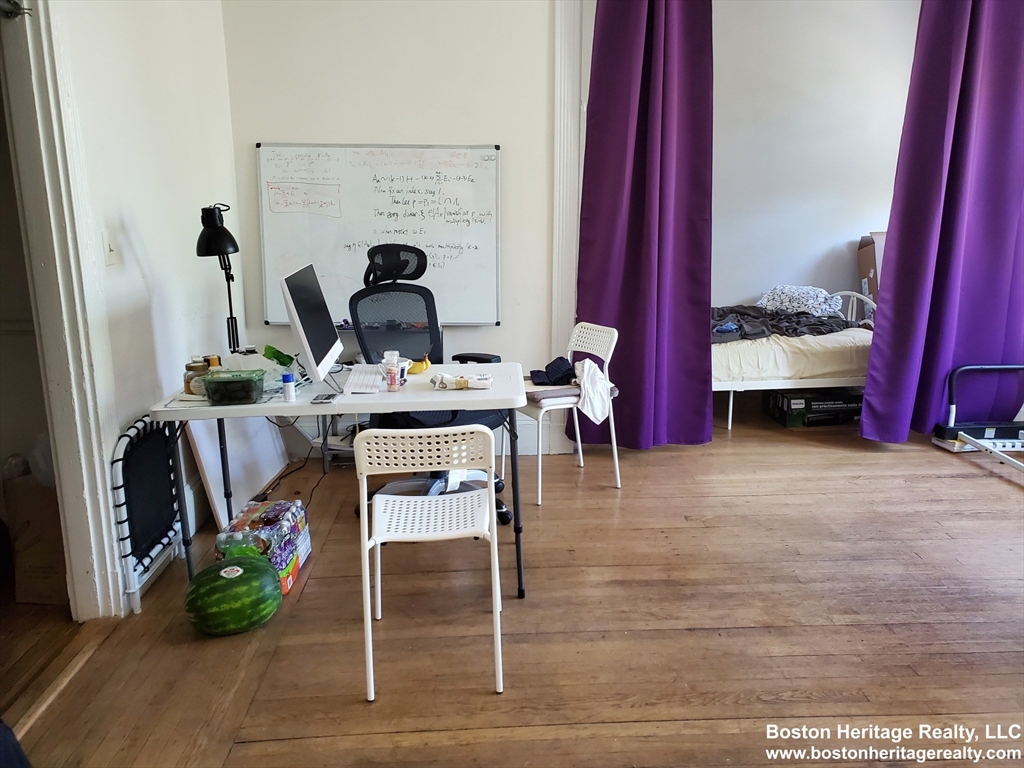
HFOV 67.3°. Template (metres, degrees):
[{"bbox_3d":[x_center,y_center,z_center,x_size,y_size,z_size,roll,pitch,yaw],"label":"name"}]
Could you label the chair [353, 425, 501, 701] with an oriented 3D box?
[{"bbox_3d":[-0.234,0.457,2.322,0.420,0.775,0.485,-1,12,-4],"label":"chair"}]

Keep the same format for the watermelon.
[{"bbox_3d":[-0.904,0.690,2.511,0.300,0.244,0.245,-7,14,-27],"label":"watermelon"}]

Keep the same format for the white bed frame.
[{"bbox_3d":[1.318,-0.214,5.303,1.980,0.820,1.000,-2,12,-7],"label":"white bed frame"}]

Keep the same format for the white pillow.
[{"bbox_3d":[1.992,-0.566,5.331,0.580,0.210,0.410,-2,12,-7],"label":"white pillow"}]

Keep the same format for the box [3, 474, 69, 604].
[{"bbox_3d":[-1.623,0.509,2.831,0.250,0.470,0.360,0,12,3],"label":"box"}]

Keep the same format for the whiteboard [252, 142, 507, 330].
[{"bbox_3d":[-0.670,-0.757,3.961,1.220,0.915,0.025,-1,11,-3],"label":"whiteboard"}]

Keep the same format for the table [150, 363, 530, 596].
[{"bbox_3d":[-0.576,0.352,2.909,1.230,0.735,0.625,-1,12,-2],"label":"table"}]

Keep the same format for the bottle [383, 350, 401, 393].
[{"bbox_3d":[-0.423,-0.046,2.684,0.053,0.141,0.053,-1,12,-3],"label":"bottle"}]

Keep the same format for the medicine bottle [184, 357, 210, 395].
[{"bbox_3d":[-1.098,-0.032,2.681,0.081,0.117,0.081,-1,12,-3],"label":"medicine bottle"}]

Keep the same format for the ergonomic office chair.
[{"bbox_3d":[-0.369,-0.011,3.464,0.680,1.210,0.690,-12,17,-43],"label":"ergonomic office chair"}]

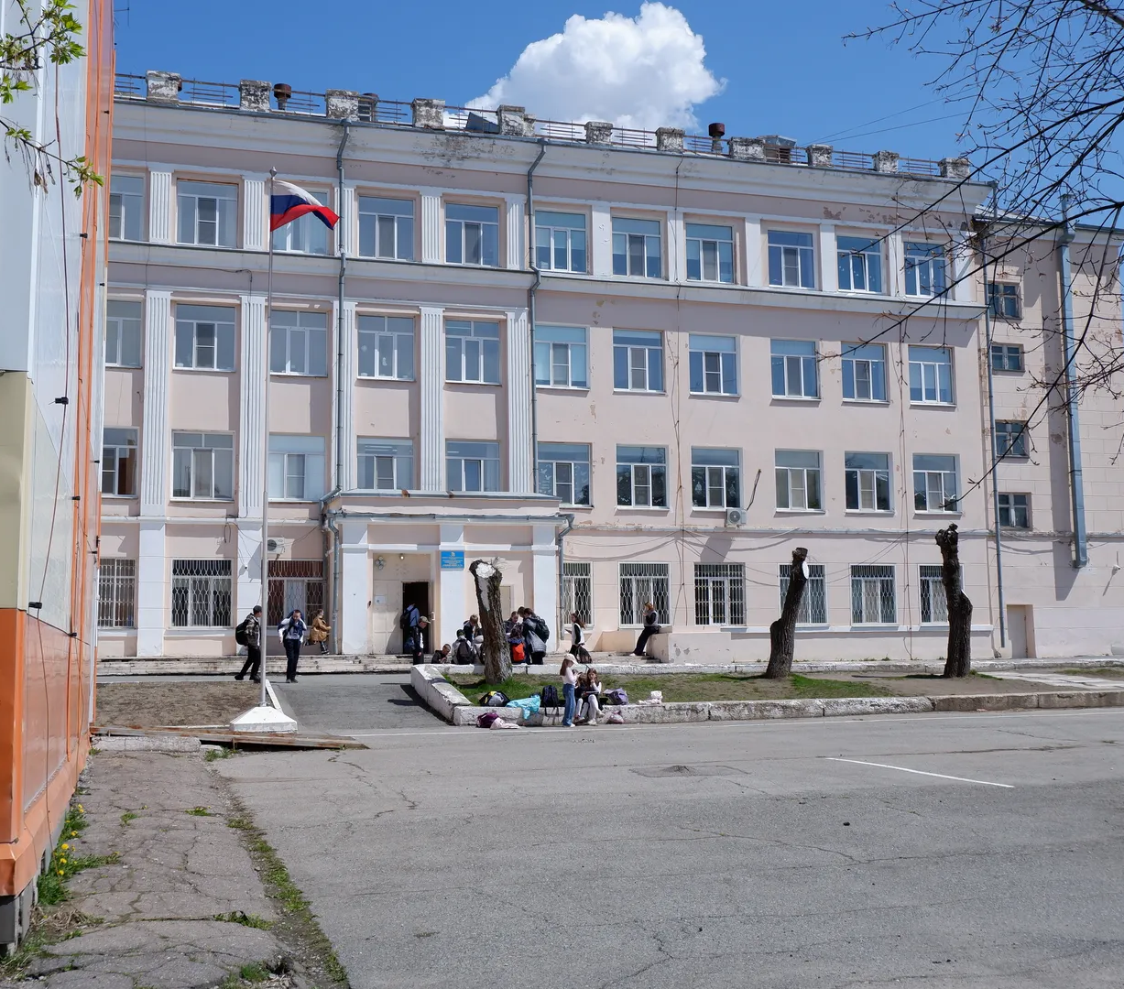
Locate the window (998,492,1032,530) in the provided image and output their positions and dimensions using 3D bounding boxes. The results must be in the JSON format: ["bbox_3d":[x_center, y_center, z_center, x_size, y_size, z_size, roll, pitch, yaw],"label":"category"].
[{"bbox_3d":[16.062,0.622,44.670,1.407,1.348,0.200,1,-7,-16],"label":"window"}]

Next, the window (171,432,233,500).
[{"bbox_3d":[-9.821,-0.765,34.442,1.552,1.836,0.150,1,-7,-16],"label":"window"}]

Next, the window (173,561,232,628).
[{"bbox_3d":[-10.306,2.843,36.064,1.661,1.977,0.200,1,-6,-16],"label":"window"}]

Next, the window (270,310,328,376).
[{"bbox_3d":[-7.424,-4.263,35.554,1.569,1.821,0.150,1,-7,-16],"label":"window"}]

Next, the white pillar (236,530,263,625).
[{"bbox_3d":[-8.986,2.770,36.269,0.709,3.750,0.250,1,-6,-16],"label":"white pillar"}]

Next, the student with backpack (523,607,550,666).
[{"bbox_3d":[-0.599,3.390,28.900,0.560,1.585,0.450,-2,-7,9],"label":"student with backpack"}]

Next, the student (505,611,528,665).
[{"bbox_3d":[-1.072,3.422,28.900,0.380,1.521,0.420,-6,-8,36],"label":"student"}]

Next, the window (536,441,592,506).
[{"bbox_3d":[0.103,-0.624,39.975,1.765,2.010,0.150,1,-7,-16],"label":"window"}]

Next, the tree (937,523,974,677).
[{"bbox_3d":[10.742,2.919,34.300,0.750,4.097,0.750,1,-7,-16],"label":"tree"}]

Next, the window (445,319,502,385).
[{"bbox_3d":[-2.599,-4.168,36.949,1.687,1.853,0.150,1,-7,-16],"label":"window"}]

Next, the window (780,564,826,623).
[{"bbox_3d":[7.388,3.079,38.732,1.617,1.839,0.150,1,-7,-15],"label":"window"}]

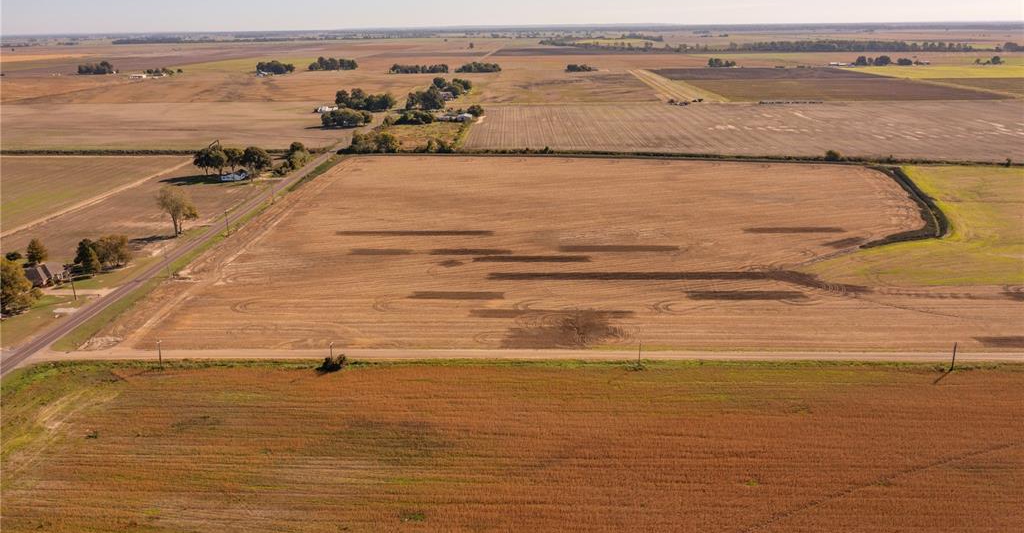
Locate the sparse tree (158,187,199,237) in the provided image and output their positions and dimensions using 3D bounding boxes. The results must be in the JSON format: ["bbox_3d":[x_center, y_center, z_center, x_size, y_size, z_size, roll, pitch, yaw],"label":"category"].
[{"bbox_3d":[-159.808,-25.646,381.139,18.500,22.000,17.570,0,17,1],"label":"sparse tree"}]

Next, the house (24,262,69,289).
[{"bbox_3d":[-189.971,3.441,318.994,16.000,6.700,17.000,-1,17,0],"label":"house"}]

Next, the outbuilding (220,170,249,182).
[{"bbox_3d":[-182.853,-59.124,521.859,13.000,4.800,8.500,-1,17,-1],"label":"outbuilding"}]

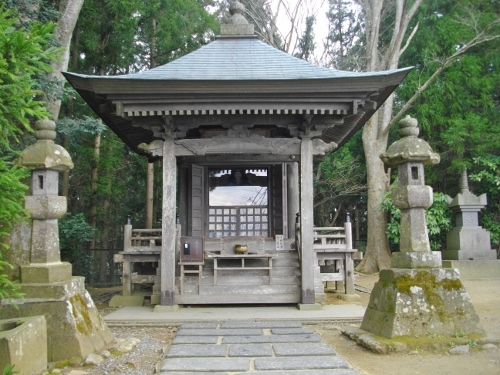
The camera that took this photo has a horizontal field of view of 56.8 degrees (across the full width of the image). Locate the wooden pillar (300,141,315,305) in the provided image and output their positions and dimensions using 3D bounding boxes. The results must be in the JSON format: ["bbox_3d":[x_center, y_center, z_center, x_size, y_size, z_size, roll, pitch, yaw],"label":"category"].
[{"bbox_3d":[1.076,0.604,8.723,0.246,3.090,0.246,0,-6,-1],"label":"wooden pillar"}]

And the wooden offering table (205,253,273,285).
[{"bbox_3d":[-0.169,1.632,9.222,1.326,0.591,0.410,0,-6,-1],"label":"wooden offering table"}]

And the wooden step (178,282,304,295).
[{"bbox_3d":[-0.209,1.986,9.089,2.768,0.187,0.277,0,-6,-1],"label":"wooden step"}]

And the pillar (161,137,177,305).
[{"bbox_3d":[-1.506,0.607,8.661,0.246,3.102,0.246,0,-6,-1],"label":"pillar"}]

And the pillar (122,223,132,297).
[{"bbox_3d":[-2.568,1.523,9.813,0.164,1.532,0.164,0,-6,-1],"label":"pillar"}]

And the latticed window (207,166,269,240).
[{"bbox_3d":[-0.266,0.371,11.016,1.437,1.677,0.072,0,-6,-1],"label":"latticed window"}]

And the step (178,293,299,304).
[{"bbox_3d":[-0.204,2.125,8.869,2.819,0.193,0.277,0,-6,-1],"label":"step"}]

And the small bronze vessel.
[{"bbox_3d":[-0.166,1.243,9.296,0.281,0.180,0.277,0,-6,-1],"label":"small bronze vessel"}]

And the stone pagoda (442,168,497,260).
[{"bbox_3d":[6.744,0.806,14.382,1.120,2.797,1.120,0,-6,0],"label":"stone pagoda"}]

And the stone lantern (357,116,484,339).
[{"bbox_3d":[2.474,0.482,7.011,1.315,3.195,1.315,0,-6,-5],"label":"stone lantern"}]

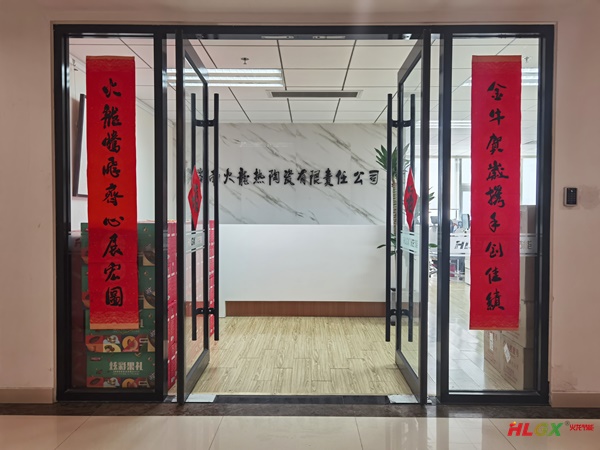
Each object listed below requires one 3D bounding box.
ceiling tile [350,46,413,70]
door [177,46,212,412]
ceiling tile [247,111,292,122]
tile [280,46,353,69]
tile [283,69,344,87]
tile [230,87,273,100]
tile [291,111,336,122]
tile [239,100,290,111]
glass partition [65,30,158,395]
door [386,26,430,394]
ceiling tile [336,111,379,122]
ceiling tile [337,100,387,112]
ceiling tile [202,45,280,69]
[{"bbox_3d":[0.738,-1.437,4.008,0.600,0.020,0.595,0,1,1],"label":"ceiling tile"},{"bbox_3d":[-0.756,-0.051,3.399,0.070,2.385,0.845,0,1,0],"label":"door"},{"bbox_3d":[-0.427,-1.504,6.406,0.600,0.020,0.595,0,1,1],"label":"ceiling tile"},{"bbox_3d":[0.135,-1.441,4.018,0.600,0.020,0.595,0,1,1],"label":"tile"},{"bbox_3d":[0.145,-1.456,4.612,0.600,0.020,0.595,0,1,1],"label":"tile"},{"bbox_3d":[-0.459,-1.460,5.185,0.560,0.025,0.600,0,1,1],"label":"tile"},{"bbox_3d":[0.176,-1.500,6.396,0.600,0.020,0.595,0,1,1],"label":"tile"},{"bbox_3d":[-0.428,-1.475,5.780,0.600,0.025,0.600,0,1,1],"label":"tile"},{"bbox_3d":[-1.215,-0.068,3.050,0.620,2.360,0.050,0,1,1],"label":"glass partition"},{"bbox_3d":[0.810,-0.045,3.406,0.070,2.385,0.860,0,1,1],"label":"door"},{"bbox_3d":[0.783,-1.484,6.354,0.600,0.025,0.600,0,1,1],"label":"ceiling tile"},{"bbox_3d":[0.772,-1.469,5.758,0.600,0.025,0.600,0,1,1],"label":"ceiling tile"},{"bbox_3d":[-0.461,-1.431,3.993,0.600,0.025,0.600,0,1,1],"label":"ceiling tile"}]

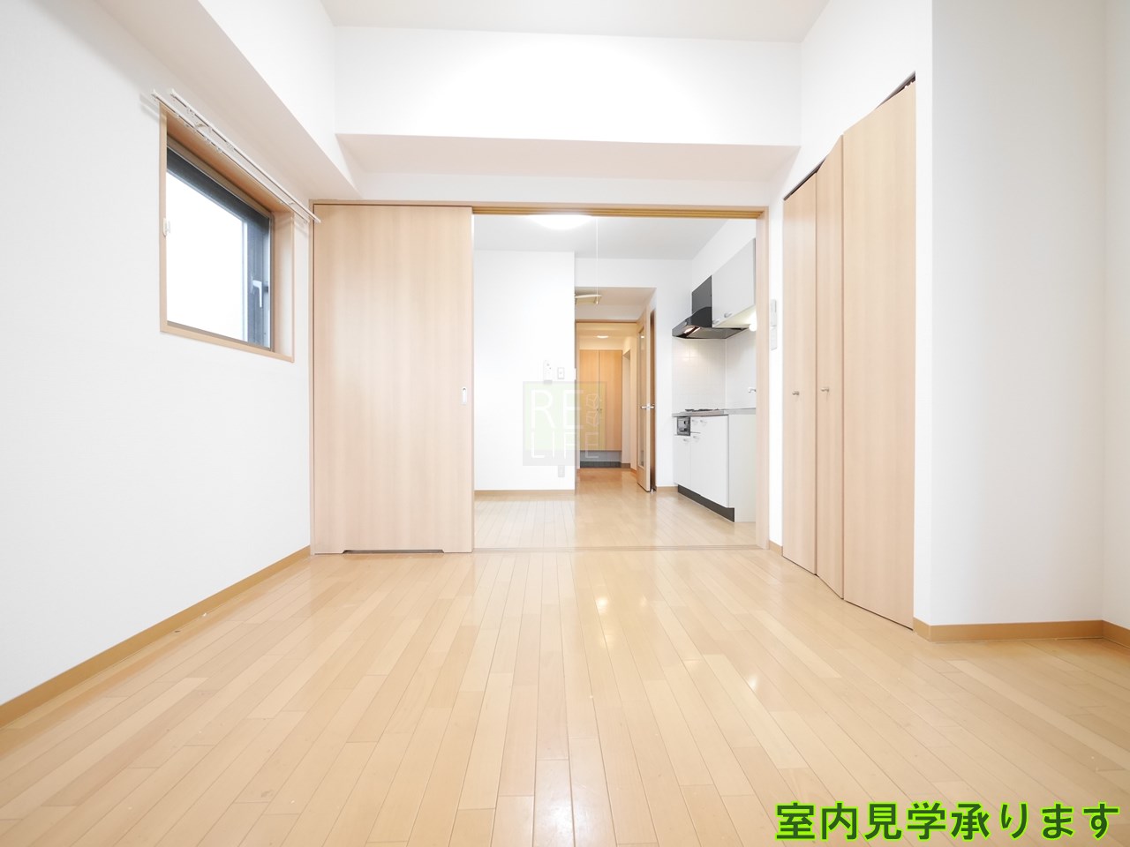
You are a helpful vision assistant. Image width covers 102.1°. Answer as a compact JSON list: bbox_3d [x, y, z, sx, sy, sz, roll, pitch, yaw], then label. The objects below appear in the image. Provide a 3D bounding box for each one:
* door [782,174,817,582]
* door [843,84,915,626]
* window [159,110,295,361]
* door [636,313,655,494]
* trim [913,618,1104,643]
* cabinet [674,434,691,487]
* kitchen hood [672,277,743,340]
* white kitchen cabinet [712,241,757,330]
[{"bbox_3d":[1.258,-0.248,2.437,0.030,2.002,0.313,0,0,-2],"label":"door"},{"bbox_3d":[1.252,-0.244,1.823,0.030,2.002,0.300,0,0,-17],"label":"door"},{"bbox_3d":[-1.542,-0.755,2.105,0.120,0.835,0.885,0,0,-2],"label":"window"},{"bbox_3d":[0.895,-0.259,5.315,0.045,1.994,0.708,0,0,0],"label":"door"},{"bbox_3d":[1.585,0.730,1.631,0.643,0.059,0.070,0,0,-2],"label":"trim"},{"bbox_3d":[1.463,0.367,4.687,0.540,0.531,0.585,0,0,-2],"label":"cabinet"},{"bbox_3d":[1.476,-1.175,4.695,0.581,0.501,0.578,0,0,-2],"label":"kitchen hood"},{"bbox_3d":[1.617,-1.166,3.961,0.362,0.516,0.909,0,0,-2],"label":"white kitchen cabinet"}]

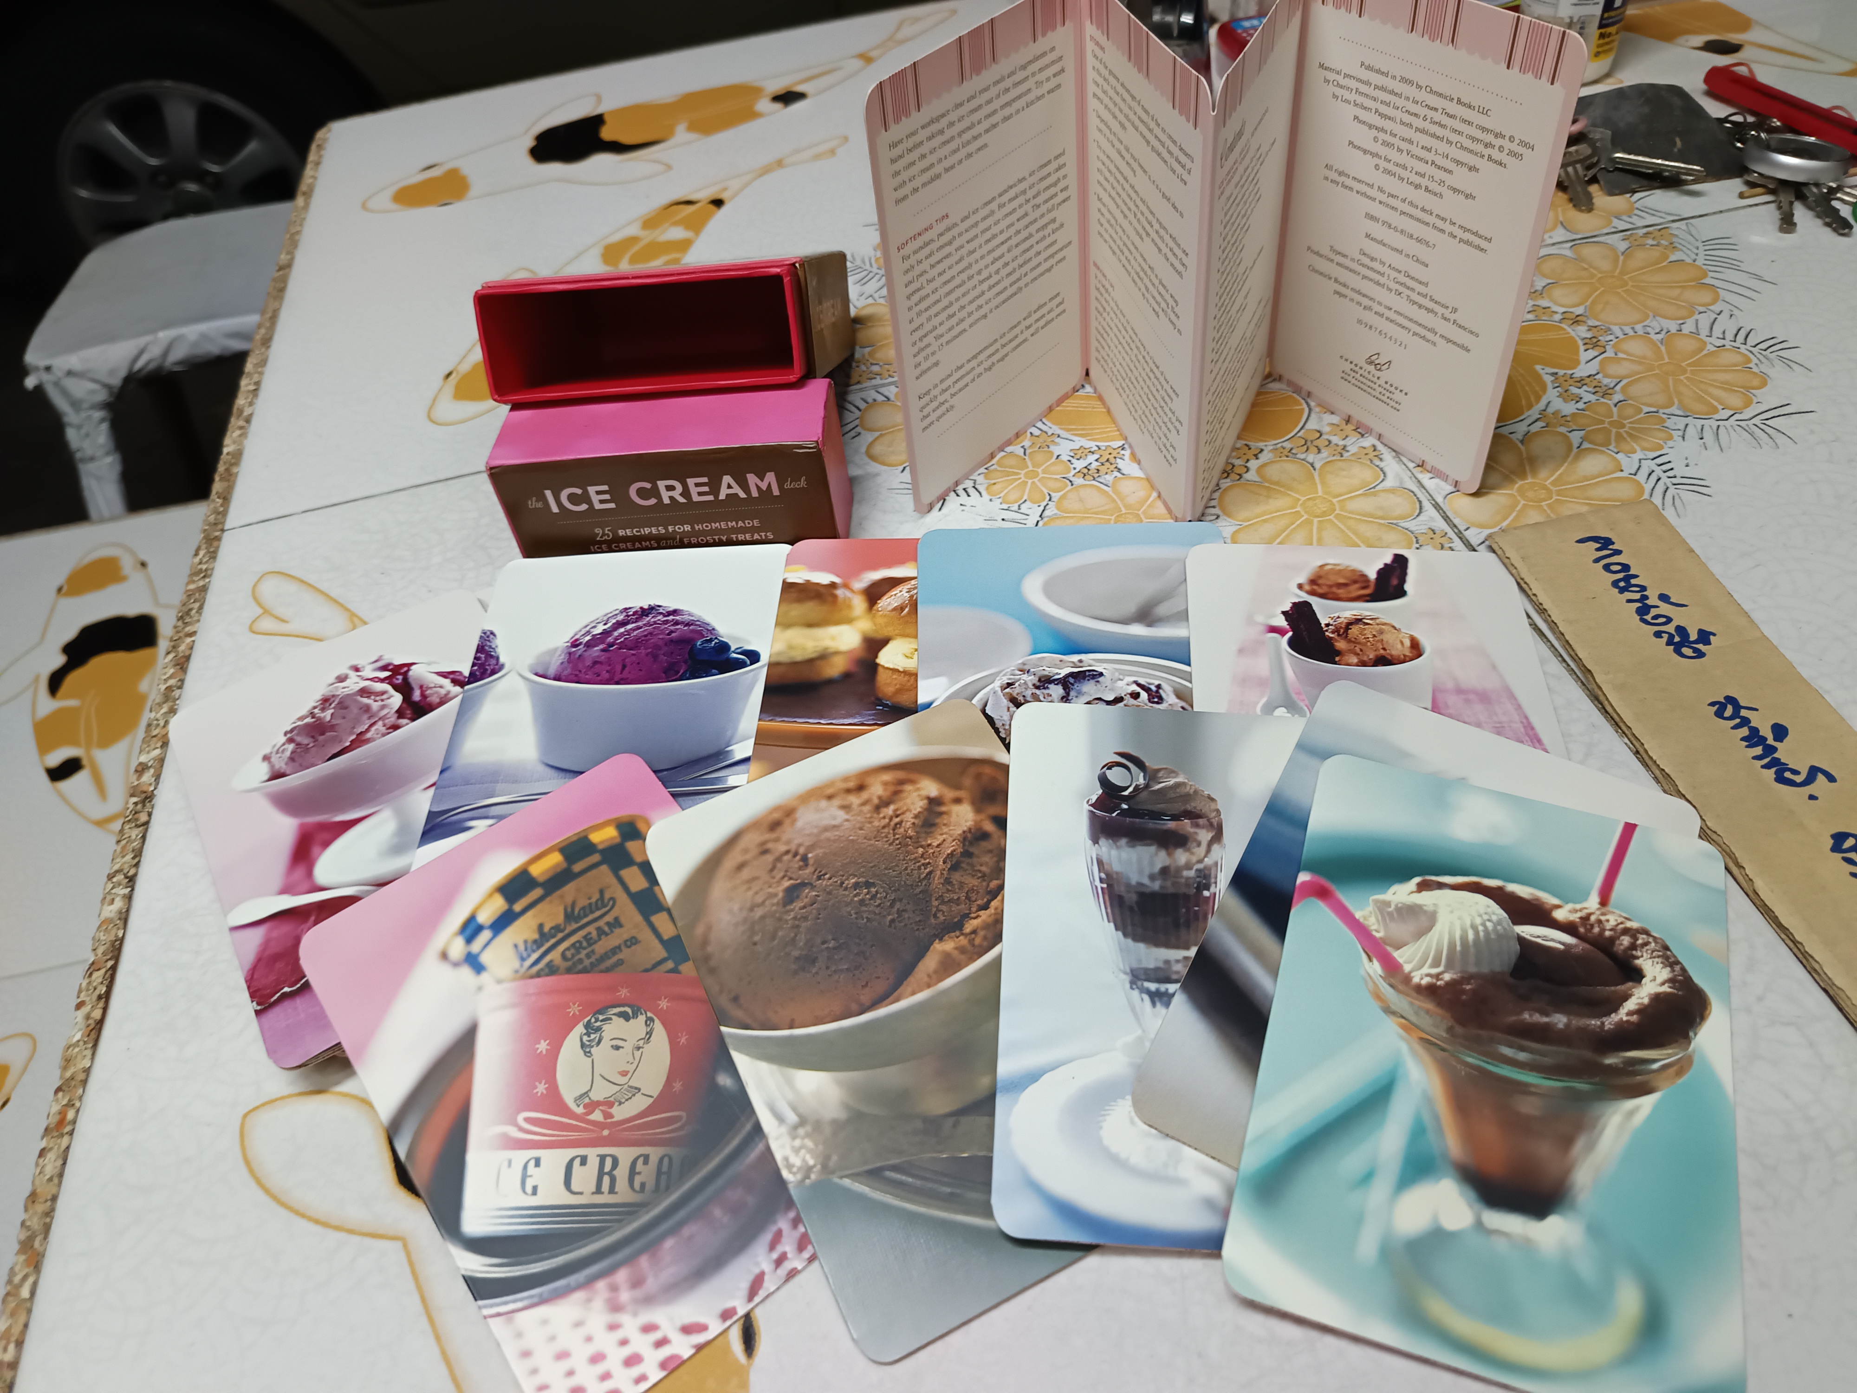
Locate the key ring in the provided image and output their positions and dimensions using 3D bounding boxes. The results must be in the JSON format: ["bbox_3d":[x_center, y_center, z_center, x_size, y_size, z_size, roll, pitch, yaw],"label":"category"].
[{"bbox_3d":[0.358,-0.223,0.532,0.040,0.009,0.040,1,40,-1],"label":"key ring"}]

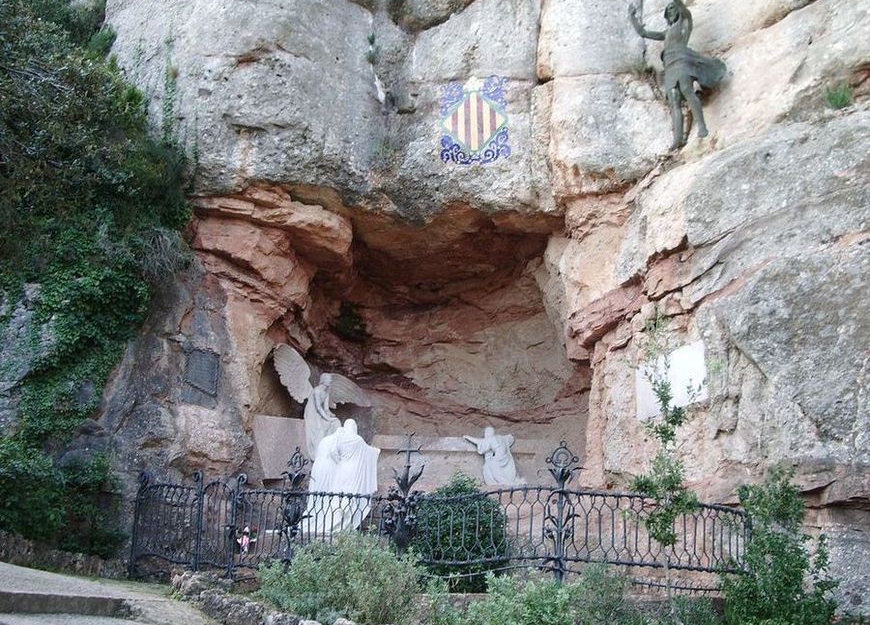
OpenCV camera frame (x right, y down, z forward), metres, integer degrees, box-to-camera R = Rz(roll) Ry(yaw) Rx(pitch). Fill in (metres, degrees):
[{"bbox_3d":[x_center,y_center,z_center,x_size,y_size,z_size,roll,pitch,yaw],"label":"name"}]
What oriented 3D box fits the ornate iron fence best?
[{"bbox_3d":[0.250,2.741,13.900,8.400,1.900,1.800,3,-13,-6],"label":"ornate iron fence"}]

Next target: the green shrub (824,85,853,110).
[{"bbox_3d":[6.858,-3.671,17.500,0.450,0.420,0.380,2,-13,0],"label":"green shrub"}]

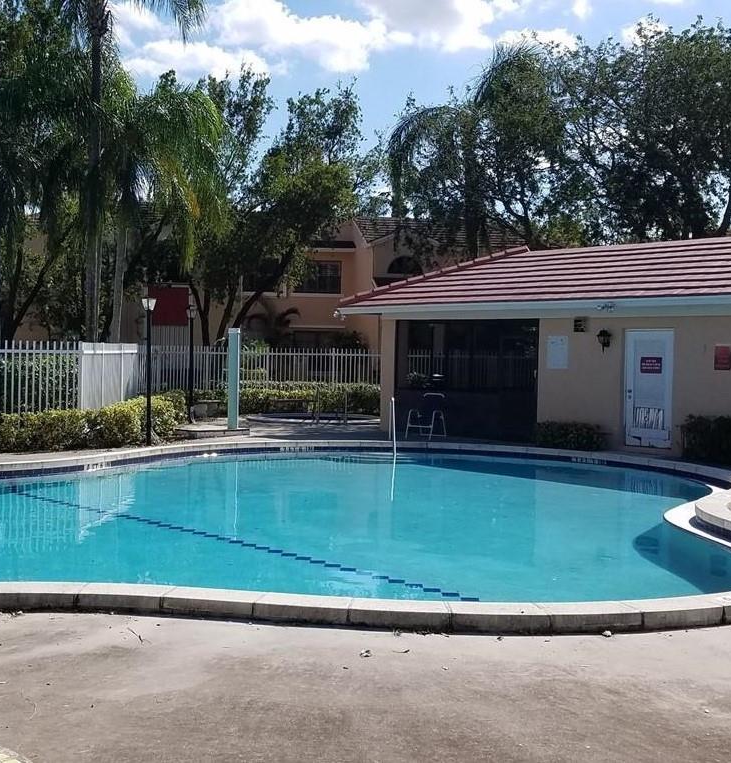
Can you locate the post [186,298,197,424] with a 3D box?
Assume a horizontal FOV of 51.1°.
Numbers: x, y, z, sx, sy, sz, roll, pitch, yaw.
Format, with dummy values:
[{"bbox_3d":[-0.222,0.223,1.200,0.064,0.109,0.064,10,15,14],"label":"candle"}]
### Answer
[{"bbox_3d":[-3.576,-0.354,15.700,0.250,2.460,0.250,1,1,0],"label":"post"}]

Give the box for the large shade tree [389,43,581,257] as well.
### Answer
[{"bbox_3d":[3.832,-4.835,24.000,6.200,11.630,6.000,1,1,0],"label":"large shade tree"}]

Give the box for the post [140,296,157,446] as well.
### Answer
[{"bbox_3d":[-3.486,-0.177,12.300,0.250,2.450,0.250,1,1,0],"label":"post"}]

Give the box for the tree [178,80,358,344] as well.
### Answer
[{"bbox_3d":[-3.014,-4.515,24.500,6.000,10.660,6.000,1,1,0],"label":"tree"}]

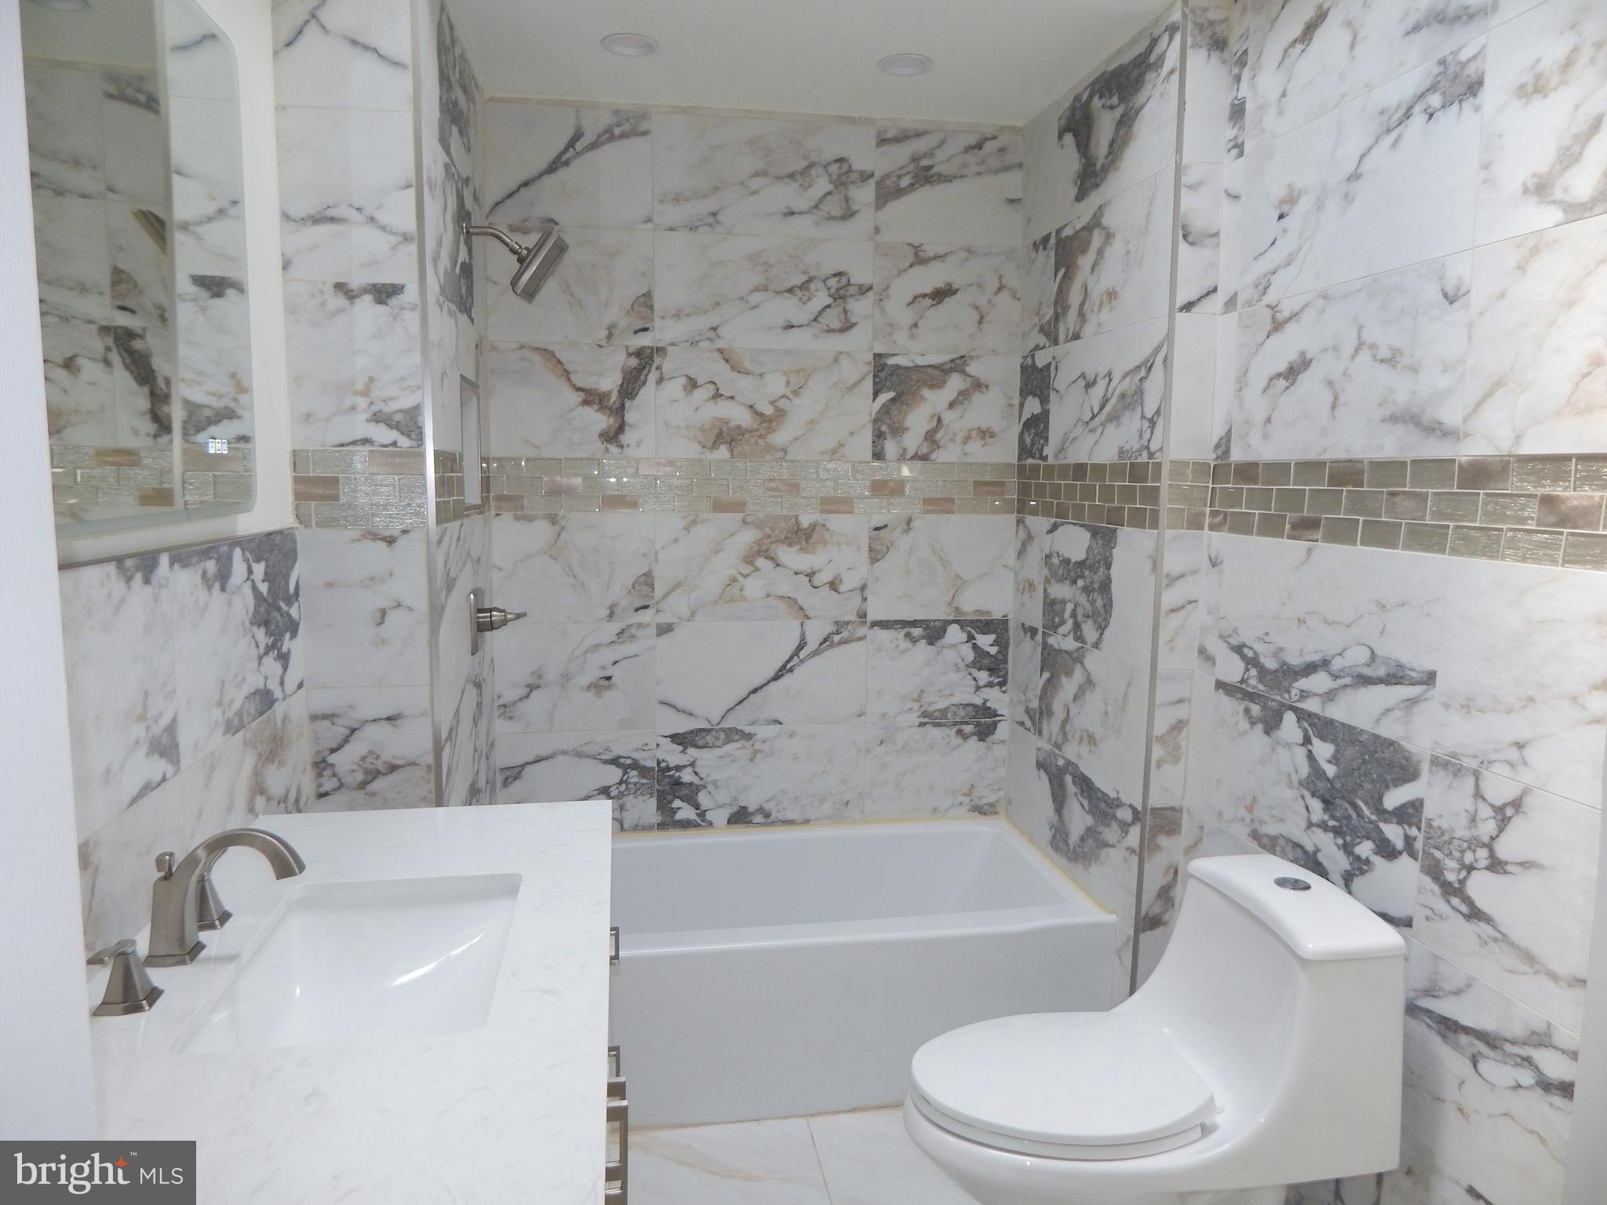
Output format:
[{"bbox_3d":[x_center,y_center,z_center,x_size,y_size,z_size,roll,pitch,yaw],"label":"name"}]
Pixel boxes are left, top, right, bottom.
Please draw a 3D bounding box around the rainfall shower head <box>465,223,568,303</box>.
[{"bbox_3d":[-0.666,-0.796,2.348,0.235,0.170,0.160,0,7,-8],"label":"rainfall shower head"}]

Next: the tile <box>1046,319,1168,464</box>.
[{"bbox_3d":[0.725,-0.494,2.464,0.010,0.305,0.595,-1,7,-11],"label":"tile"}]

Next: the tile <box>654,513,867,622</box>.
[{"bbox_3d":[-0.112,-0.099,2.914,0.609,0.305,0.010,0,7,-8],"label":"tile"}]

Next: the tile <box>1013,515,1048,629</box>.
[{"bbox_3d":[0.645,-0.090,2.912,0.010,0.305,0.214,-1,7,-11],"label":"tile"}]

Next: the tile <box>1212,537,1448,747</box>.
[{"bbox_3d":[0.933,0.045,1.861,0.010,0.305,0.605,-1,7,-10],"label":"tile"}]

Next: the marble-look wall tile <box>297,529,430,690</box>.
[{"bbox_3d":[-0.829,0.012,1.943,0.223,0.299,0.010,-1,7,-10],"label":"marble-look wall tile"}]

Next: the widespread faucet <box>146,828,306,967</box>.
[{"bbox_3d":[-0.690,0.348,1.224,0.178,0.154,0.052,-1,7,-10],"label":"widespread faucet"}]

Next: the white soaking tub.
[{"bbox_3d":[-0.057,0.898,2.630,1.492,0.408,0.766,-1,7,-10],"label":"white soaking tub"}]

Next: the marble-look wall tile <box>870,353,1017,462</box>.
[{"bbox_3d":[0.409,-0.554,2.937,0.441,0.305,0.010,-1,7,-10],"label":"marble-look wall tile"}]

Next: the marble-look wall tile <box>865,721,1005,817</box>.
[{"bbox_3d":[0.396,0.503,3.057,0.430,0.300,0.012,-1,7,-8],"label":"marble-look wall tile"}]

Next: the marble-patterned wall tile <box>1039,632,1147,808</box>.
[{"bbox_3d":[0.705,0.262,2.525,0.010,0.300,0.589,-1,7,-10],"label":"marble-patterned wall tile"}]

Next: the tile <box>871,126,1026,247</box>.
[{"bbox_3d":[0.416,-1.166,2.861,0.441,0.309,0.010,-1,7,-10],"label":"tile"}]

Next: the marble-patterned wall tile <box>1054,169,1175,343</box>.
[{"bbox_3d":[0.717,-0.788,2.398,0.012,0.300,0.591,-1,7,-10],"label":"marble-patterned wall tile"}]

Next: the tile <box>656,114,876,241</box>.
[{"bbox_3d":[-0.102,-1.148,2.770,0.605,0.301,0.012,-1,7,-8],"label":"tile"}]

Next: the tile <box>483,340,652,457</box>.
[{"bbox_3d":[-0.626,-0.549,2.782,0.440,0.305,0.010,0,7,-8],"label":"tile"}]

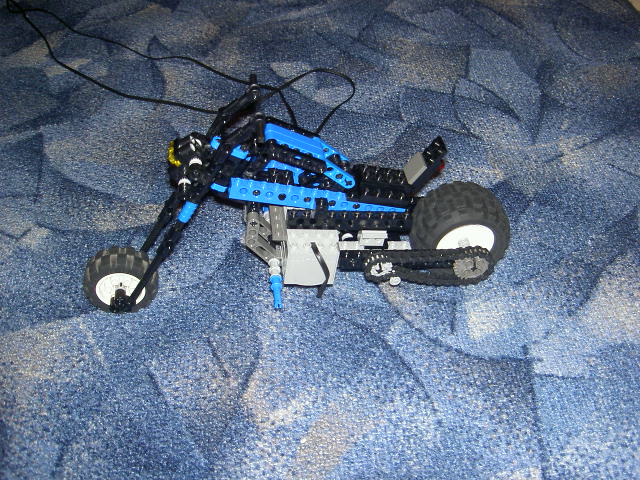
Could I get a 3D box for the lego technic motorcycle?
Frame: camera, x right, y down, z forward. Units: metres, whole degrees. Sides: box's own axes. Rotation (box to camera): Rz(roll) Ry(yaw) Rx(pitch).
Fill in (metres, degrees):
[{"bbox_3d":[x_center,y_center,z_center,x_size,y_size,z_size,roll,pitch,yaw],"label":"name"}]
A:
[{"bbox_3d":[-0.012,-0.024,0.463,0.293,0.158,0.080,-6,43,-7],"label":"lego technic motorcycle"}]

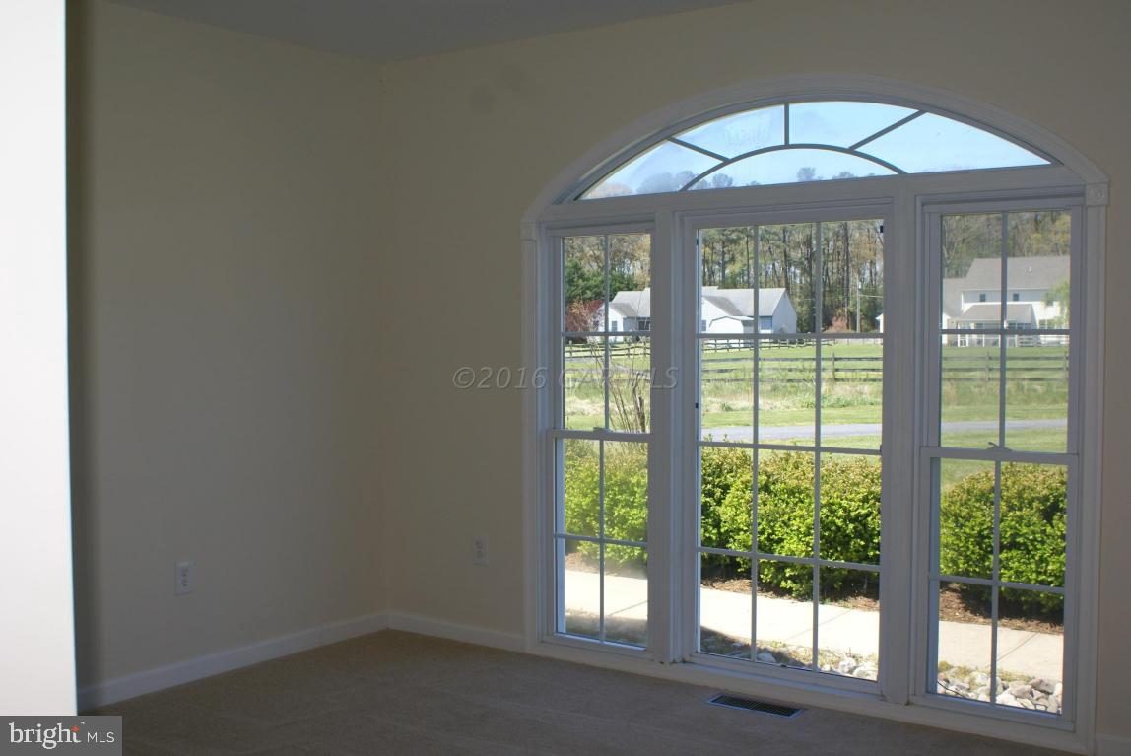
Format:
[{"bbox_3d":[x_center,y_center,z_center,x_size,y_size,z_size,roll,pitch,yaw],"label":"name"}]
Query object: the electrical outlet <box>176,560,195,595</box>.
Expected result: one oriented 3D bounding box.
[{"bbox_3d":[-1.391,0.731,4.488,0.010,0.116,0.073,1,2,36],"label":"electrical outlet"}]

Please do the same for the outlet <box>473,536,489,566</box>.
[{"bbox_3d":[-0.348,0.706,5.014,0.073,0.116,0.010,1,2,36],"label":"outlet"}]

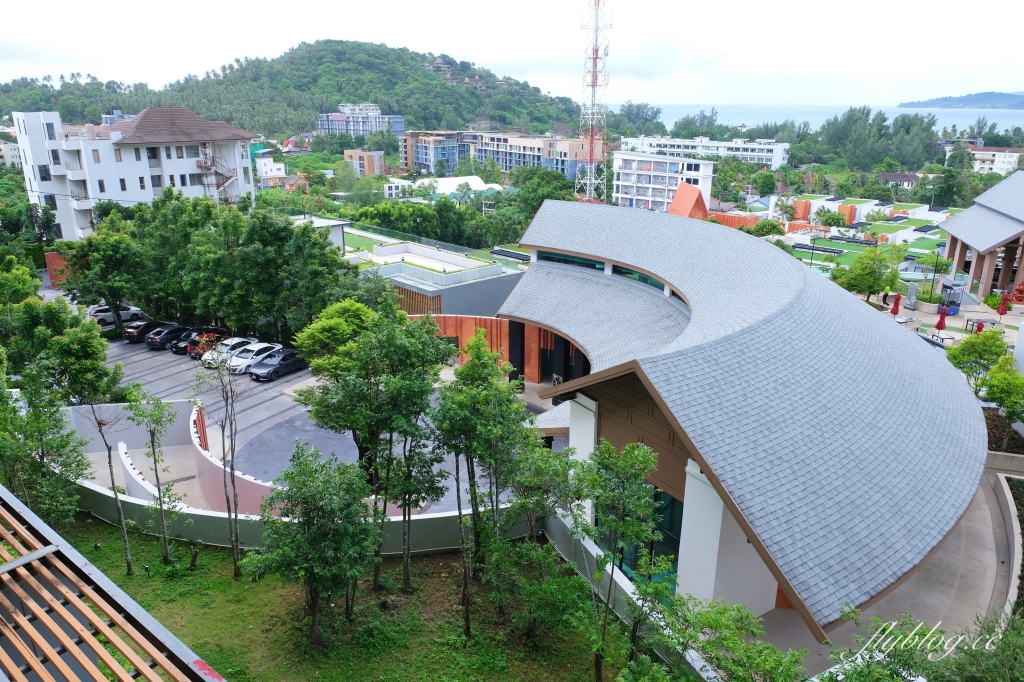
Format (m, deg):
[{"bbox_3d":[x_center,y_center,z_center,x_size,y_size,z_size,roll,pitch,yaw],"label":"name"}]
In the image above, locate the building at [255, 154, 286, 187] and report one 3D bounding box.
[{"bbox_3d":[-81.387,-58.022,228.093,8.600,11.000,8.000,-12,23,-32],"label":"building"}]

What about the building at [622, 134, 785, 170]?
[{"bbox_3d":[77.038,-74.817,275.569,62.000,13.000,14.000,11,22,29],"label":"building"}]

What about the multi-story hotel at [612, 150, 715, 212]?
[{"bbox_3d":[36.953,-38.752,167.250,25.420,13.500,6.500,18,26,41],"label":"multi-story hotel"}]

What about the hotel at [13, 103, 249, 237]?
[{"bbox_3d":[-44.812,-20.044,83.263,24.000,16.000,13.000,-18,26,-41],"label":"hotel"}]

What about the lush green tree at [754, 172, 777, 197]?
[{"bbox_3d":[72.582,-44.435,195.000,5.640,7.290,5.360,7,20,19],"label":"lush green tree"}]

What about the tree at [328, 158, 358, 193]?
[{"bbox_3d":[-57.116,-56.096,232.000,9.580,11.620,9.100,-4,20,-13],"label":"tree"}]

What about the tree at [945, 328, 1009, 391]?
[{"bbox_3d":[25.992,1.261,38.103,3.460,4.010,3.460,0,19,0],"label":"tree"}]

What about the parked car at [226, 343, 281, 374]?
[{"bbox_3d":[-20.265,1.221,53.870,1.730,1.480,4.200,12,22,30],"label":"parked car"}]

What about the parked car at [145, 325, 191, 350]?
[{"bbox_3d":[-27.628,-0.501,56.105,1.780,1.460,4.500,12,22,30],"label":"parked car"}]

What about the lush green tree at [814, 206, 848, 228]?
[{"bbox_3d":[45.015,-17.447,96.447,4.520,3.100,4.520,0,19,0],"label":"lush green tree"}]

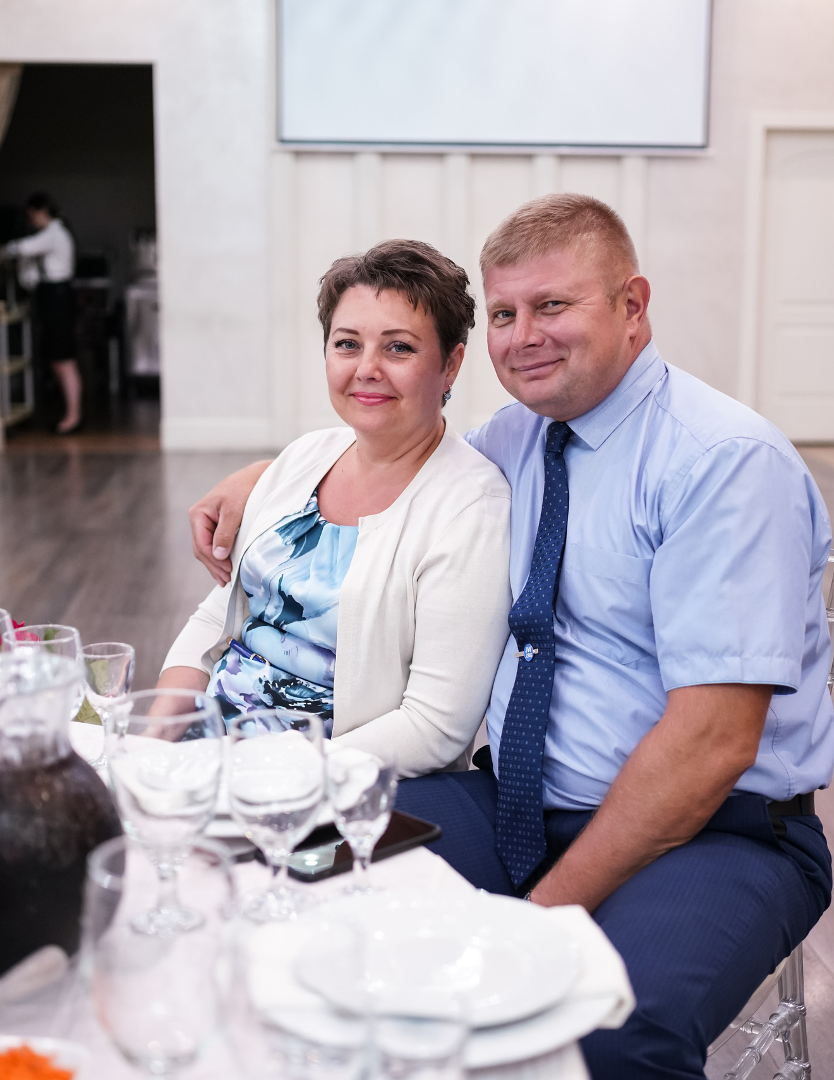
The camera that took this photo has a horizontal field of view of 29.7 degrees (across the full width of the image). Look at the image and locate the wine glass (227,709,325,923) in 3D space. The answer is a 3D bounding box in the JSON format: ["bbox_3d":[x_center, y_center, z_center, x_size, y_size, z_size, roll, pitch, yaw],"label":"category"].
[{"bbox_3d":[-0.110,0.221,1.251,0.077,0.153,0.077,0,10,0],"label":"wine glass"}]

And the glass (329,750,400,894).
[{"bbox_3d":[-0.043,0.232,1.273,0.056,0.114,0.056,0,10,0],"label":"glass"}]

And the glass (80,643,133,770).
[{"bbox_3d":[-0.312,0.171,1.598,0.054,0.123,0.054,0,10,0],"label":"glass"}]

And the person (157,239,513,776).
[{"bbox_3d":[-0.189,0.310,1.795,0.520,1.282,0.720,9,14,42],"label":"person"}]

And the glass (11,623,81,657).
[{"bbox_3d":[-0.363,0.167,1.536,0.077,0.153,0.077,0,10,0],"label":"glass"}]

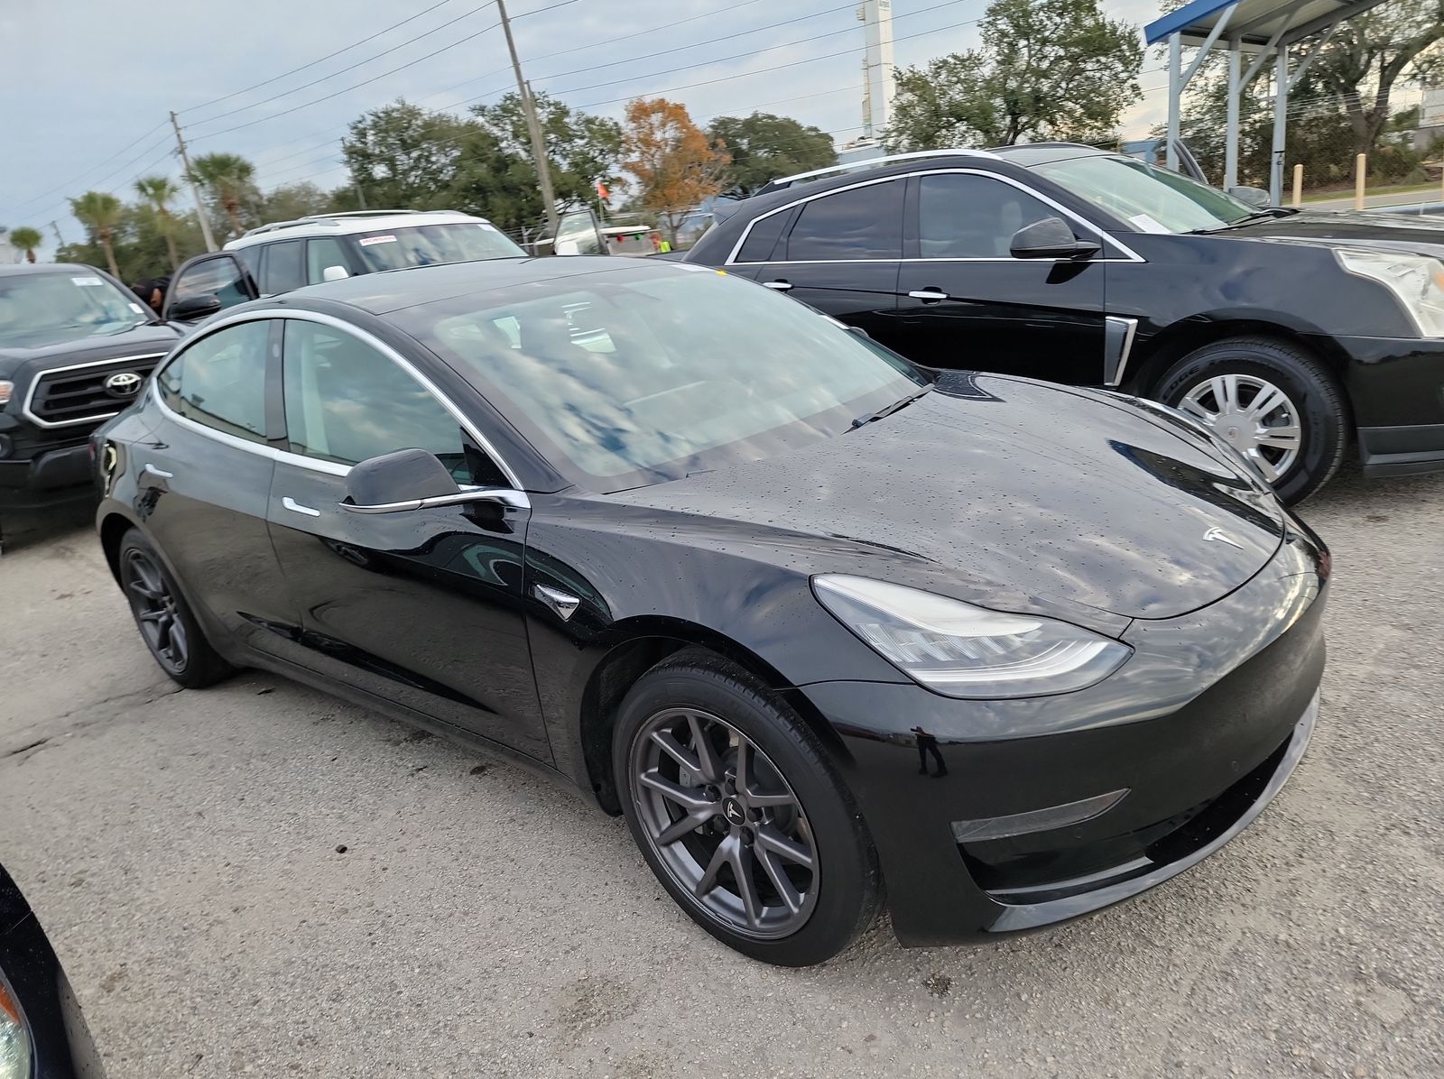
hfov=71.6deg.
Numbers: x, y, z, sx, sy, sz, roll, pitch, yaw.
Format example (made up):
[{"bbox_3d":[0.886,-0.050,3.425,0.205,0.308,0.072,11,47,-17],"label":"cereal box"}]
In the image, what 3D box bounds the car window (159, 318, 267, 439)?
[{"bbox_3d":[-1.647,-0.523,3.305,0.949,0.363,0.080,9,1,42],"label":"car window"}]

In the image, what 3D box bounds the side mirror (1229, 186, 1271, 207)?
[{"bbox_3d":[2.997,-1.935,5.695,0.270,0.190,0.170,-13,18,-18],"label":"side mirror"}]

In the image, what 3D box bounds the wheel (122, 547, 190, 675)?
[{"bbox_3d":[-2.099,0.251,3.895,0.490,0.490,0.200,7,22,41],"label":"wheel"}]

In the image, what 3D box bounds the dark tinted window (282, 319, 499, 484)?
[{"bbox_3d":[-0.872,-0.380,2.624,1.109,0.410,0.080,8,1,40],"label":"dark tinted window"}]

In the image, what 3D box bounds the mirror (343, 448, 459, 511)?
[{"bbox_3d":[-0.701,-0.130,2.240,0.170,0.150,0.230,7,22,41],"label":"mirror"}]

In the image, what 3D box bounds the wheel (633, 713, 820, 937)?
[{"bbox_3d":[0.057,0.547,2.095,0.505,0.505,0.200,8,23,40],"label":"wheel"}]

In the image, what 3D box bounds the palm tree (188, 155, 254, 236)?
[{"bbox_3d":[-22.965,-14.074,48.035,3.000,8.420,3.000,-7,16,0],"label":"palm tree"}]

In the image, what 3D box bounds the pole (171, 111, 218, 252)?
[{"bbox_3d":[-28.711,-18.087,55.572,0.400,10.613,0.400,-18,20,-21],"label":"pole"}]

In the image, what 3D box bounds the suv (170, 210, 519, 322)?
[{"bbox_3d":[-3.000,-2.080,9.550,5.200,1.900,2.020,7,22,41],"label":"suv"}]

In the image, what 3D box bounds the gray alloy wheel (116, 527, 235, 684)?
[{"bbox_3d":[-2.119,0.245,3.949,0.665,0.665,0.235,8,23,40],"label":"gray alloy wheel"}]

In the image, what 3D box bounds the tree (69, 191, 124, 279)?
[{"bbox_3d":[-30.248,-13.358,50.124,2.900,7.640,2.900,-7,16,0],"label":"tree"}]

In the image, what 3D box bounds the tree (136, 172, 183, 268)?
[{"bbox_3d":[-27.791,-14.845,51.101,2.600,6.954,2.600,-16,19,-24],"label":"tree"}]

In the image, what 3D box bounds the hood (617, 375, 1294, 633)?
[{"bbox_3d":[0.656,-0.138,2.327,1.130,0.220,1.460,18,28,37],"label":"hood"}]

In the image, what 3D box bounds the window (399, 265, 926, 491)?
[{"bbox_3d":[-0.108,-0.545,2.867,1.200,0.160,1.470,33,36,29],"label":"window"}]

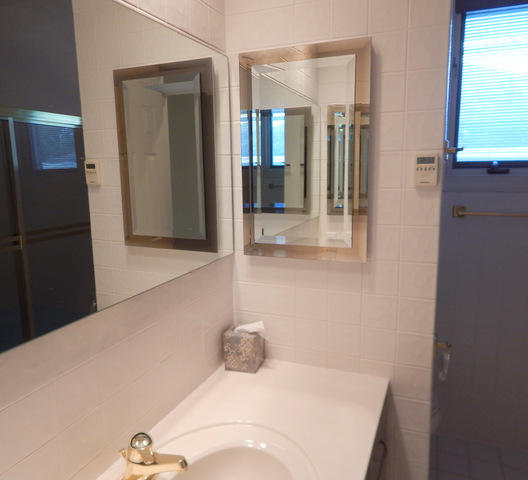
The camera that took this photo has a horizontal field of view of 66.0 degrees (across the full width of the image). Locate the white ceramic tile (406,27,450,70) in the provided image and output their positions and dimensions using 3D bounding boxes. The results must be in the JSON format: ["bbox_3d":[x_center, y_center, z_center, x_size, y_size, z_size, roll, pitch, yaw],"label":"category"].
[{"bbox_3d":[0.444,-0.521,1.108,0.100,0.106,0.010,3,10,23],"label":"white ceramic tile"}]

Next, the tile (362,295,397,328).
[{"bbox_3d":[0.361,0.223,1.270,0.107,0.106,0.010,3,10,23],"label":"tile"}]

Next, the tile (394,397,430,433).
[{"bbox_3d":[0.463,0.548,1.283,0.100,0.106,0.010,3,10,23],"label":"tile"}]

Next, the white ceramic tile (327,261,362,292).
[{"bbox_3d":[0.258,0.111,1.295,0.107,0.106,0.010,3,10,23],"label":"white ceramic tile"}]

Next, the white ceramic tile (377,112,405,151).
[{"bbox_3d":[0.356,-0.314,1.192,0.108,0.108,0.010,3,10,22],"label":"white ceramic tile"}]

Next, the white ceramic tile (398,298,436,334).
[{"bbox_3d":[0.463,0.230,1.238,0.105,0.108,0.008,3,10,22],"label":"white ceramic tile"}]

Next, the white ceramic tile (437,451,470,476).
[{"bbox_3d":[0.970,1.151,2.080,0.149,0.010,0.149,3,10,22],"label":"white ceramic tile"}]

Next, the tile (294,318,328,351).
[{"bbox_3d":[0.162,0.323,1.378,0.108,0.108,0.008,3,10,22],"label":"tile"}]

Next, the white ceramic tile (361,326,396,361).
[{"bbox_3d":[0.366,0.333,1.295,0.108,0.108,0.008,3,10,22],"label":"white ceramic tile"}]

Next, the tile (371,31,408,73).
[{"bbox_3d":[0.348,-0.526,1.148,0.107,0.106,0.010,3,10,23],"label":"tile"}]

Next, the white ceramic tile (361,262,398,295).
[{"bbox_3d":[0.359,0.116,1.253,0.107,0.106,0.010,3,10,23],"label":"white ceramic tile"}]

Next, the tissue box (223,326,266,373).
[{"bbox_3d":[-0.064,0.372,1.400,0.109,0.123,0.106,2,10,17],"label":"tissue box"}]

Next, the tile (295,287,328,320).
[{"bbox_3d":[0.160,0.215,1.360,0.108,0.108,0.008,3,10,22],"label":"tile"}]

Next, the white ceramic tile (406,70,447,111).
[{"bbox_3d":[0.454,-0.418,1.134,0.105,0.108,0.010,3,10,22],"label":"white ceramic tile"}]

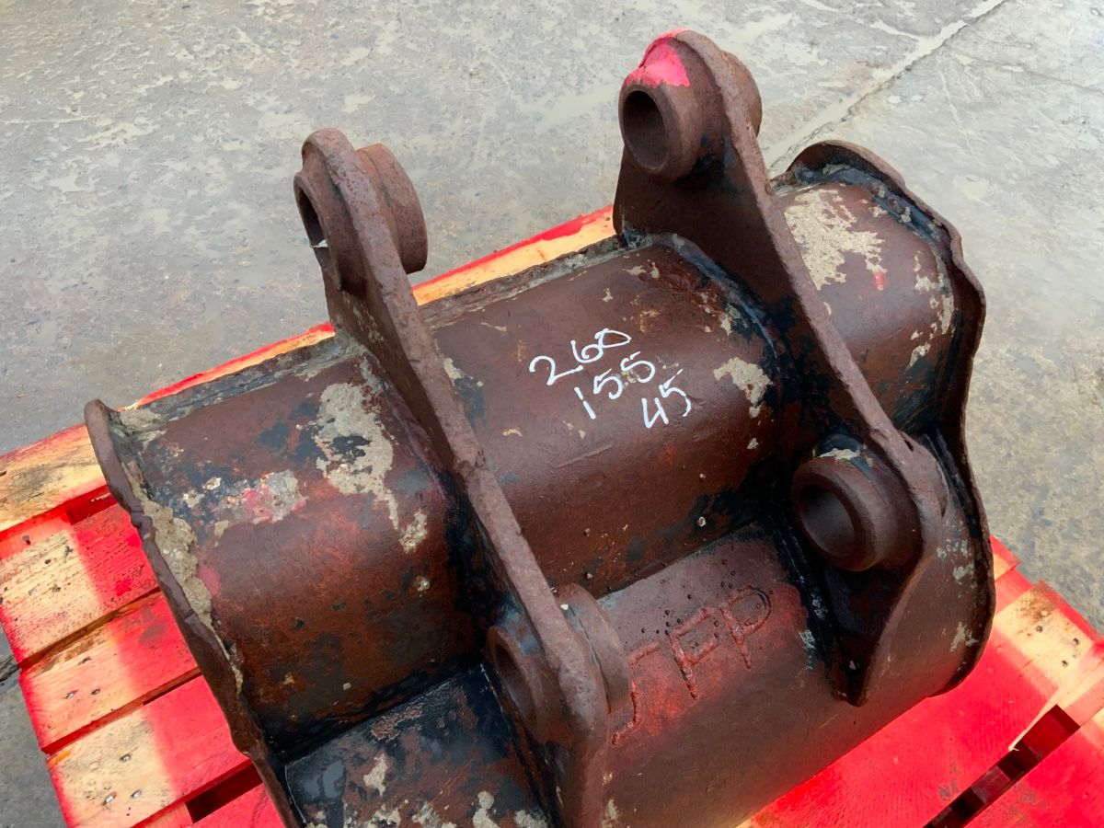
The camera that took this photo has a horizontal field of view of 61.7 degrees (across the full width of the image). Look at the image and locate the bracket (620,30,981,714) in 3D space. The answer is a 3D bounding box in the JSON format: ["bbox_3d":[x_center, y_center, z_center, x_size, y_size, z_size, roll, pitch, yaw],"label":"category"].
[{"bbox_3d":[0.143,-0.014,0.602,0.056,0.198,0.454,-23,85,-20],"label":"bracket"}]

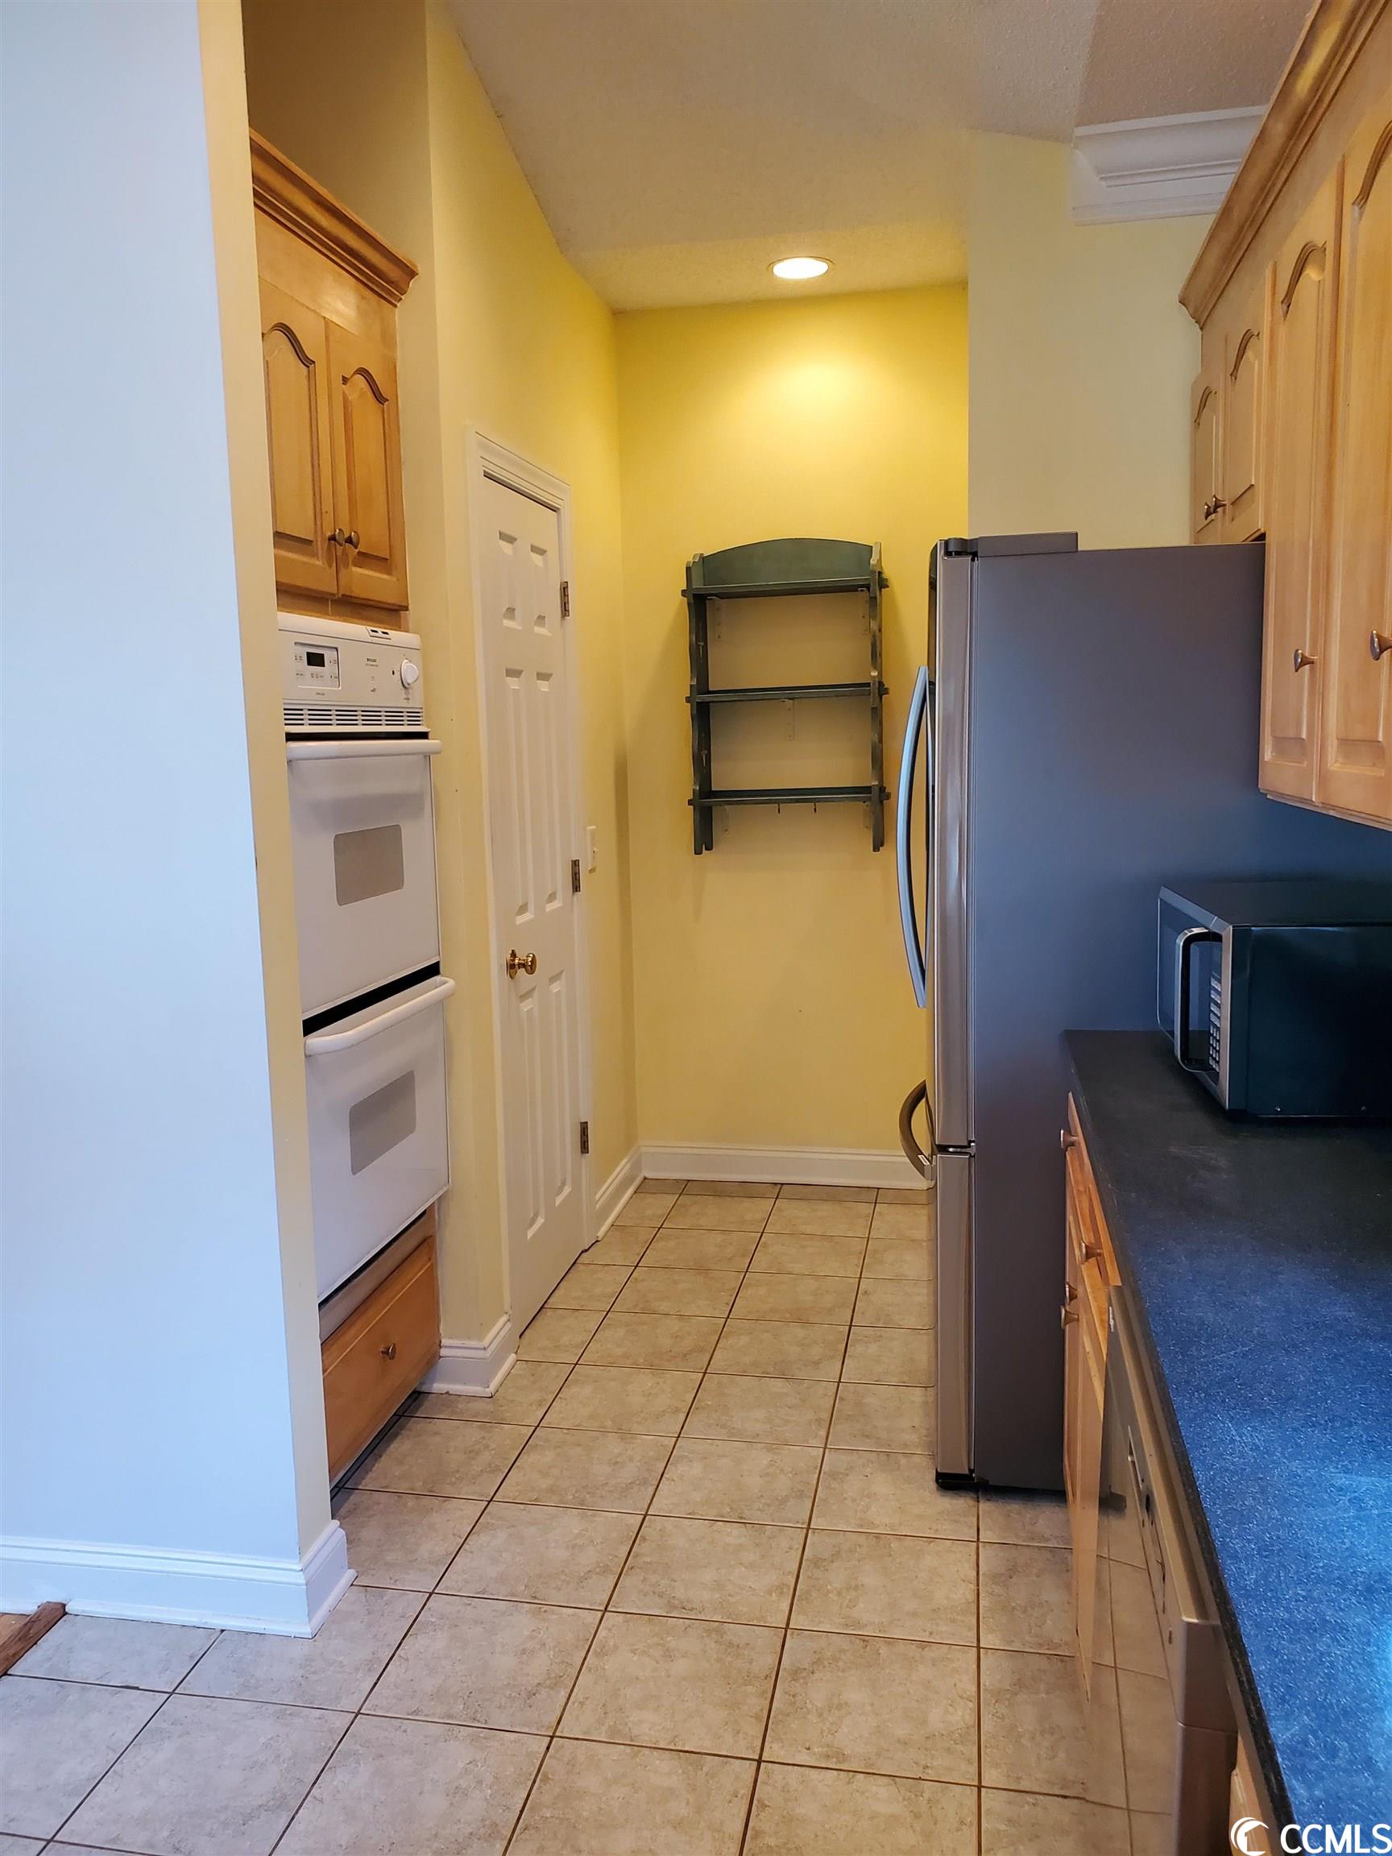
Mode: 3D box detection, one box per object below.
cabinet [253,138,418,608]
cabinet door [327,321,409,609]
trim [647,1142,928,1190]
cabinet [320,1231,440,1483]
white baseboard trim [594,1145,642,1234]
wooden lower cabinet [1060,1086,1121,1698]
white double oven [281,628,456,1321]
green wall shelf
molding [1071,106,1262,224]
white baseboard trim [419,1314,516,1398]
[{"bbox_3d":[-0.957,-0.943,2.600,0.657,0.721,0.757,0,7,11],"label":"cabinet"},{"bbox_3d":[-0.638,-0.885,2.689,0.022,0.495,0.310,0,7,11],"label":"cabinet door"},{"bbox_3d":[0.322,0.782,4.583,1.052,0.109,0.036,0,7,11],"label":"trim"},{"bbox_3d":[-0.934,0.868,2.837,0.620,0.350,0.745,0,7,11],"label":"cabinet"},{"bbox_3d":[-0.240,0.820,4.394,0.033,0.109,0.617,0,7,11],"label":"white baseboard trim"},{"bbox_3d":[0.876,0.717,1.993,0.623,0.875,0.927,0,7,11],"label":"wooden lower cabinet"},{"bbox_3d":[-0.893,0.035,2.720,0.638,1.210,0.687,0,7,11],"label":"white double oven"},{"bbox_3d":[0.287,-0.721,4.312,0.623,0.967,0.176,0,7,11],"label":"green wall shelf"},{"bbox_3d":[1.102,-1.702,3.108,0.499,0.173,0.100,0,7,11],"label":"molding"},{"bbox_3d":[-0.516,0.976,3.210,0.161,0.113,0.204,0,7,11],"label":"white baseboard trim"}]

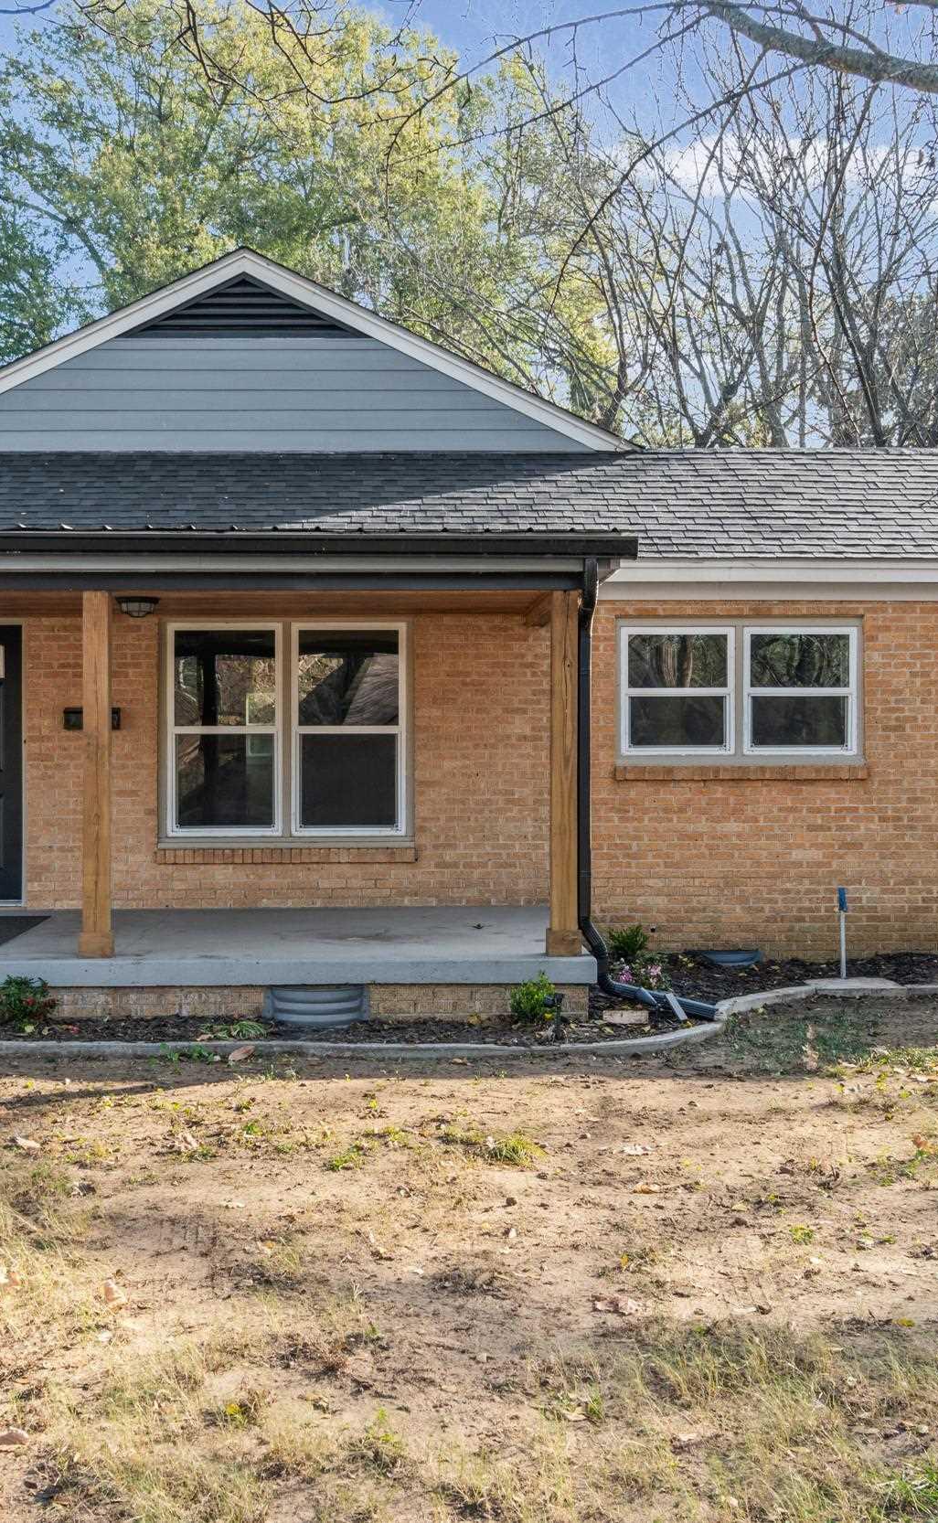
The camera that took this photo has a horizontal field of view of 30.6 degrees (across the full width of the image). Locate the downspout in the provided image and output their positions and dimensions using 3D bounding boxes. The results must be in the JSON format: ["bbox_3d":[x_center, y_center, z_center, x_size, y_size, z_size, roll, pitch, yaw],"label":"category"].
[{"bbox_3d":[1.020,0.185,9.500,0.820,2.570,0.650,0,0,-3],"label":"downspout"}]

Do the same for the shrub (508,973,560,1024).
[{"bbox_3d":[0.366,1.311,9.500,0.285,0.280,0.280,0,0,-3],"label":"shrub"}]

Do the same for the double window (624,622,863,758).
[{"bbox_3d":[2.030,-0.525,12.770,1.800,1.010,0.100,0,0,-3],"label":"double window"}]

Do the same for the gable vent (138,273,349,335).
[{"bbox_3d":[-1.980,-3.990,14.950,1.920,0.540,0.100,0,0,-3],"label":"gable vent"}]

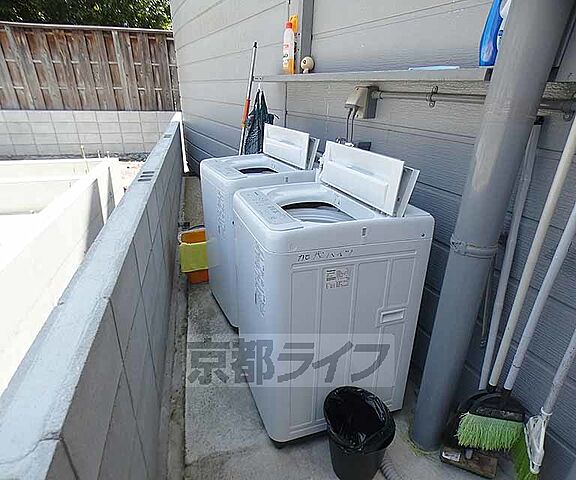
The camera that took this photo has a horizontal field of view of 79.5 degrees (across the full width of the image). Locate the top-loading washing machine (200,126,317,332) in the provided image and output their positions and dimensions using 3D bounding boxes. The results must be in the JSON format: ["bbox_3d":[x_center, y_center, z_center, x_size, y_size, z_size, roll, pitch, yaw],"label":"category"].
[{"bbox_3d":[-0.147,-0.060,1.901,0.520,1.045,0.515,-11,26,-22],"label":"top-loading washing machine"}]

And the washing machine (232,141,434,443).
[{"bbox_3d":[0.113,0.163,1.423,0.570,1.037,0.566,-7,23,-19],"label":"washing machine"}]

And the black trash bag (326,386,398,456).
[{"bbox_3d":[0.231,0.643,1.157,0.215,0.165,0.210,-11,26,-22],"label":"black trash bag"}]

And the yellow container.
[{"bbox_3d":[-0.620,0.118,2.407,0.230,0.305,0.200,-7,25,-15],"label":"yellow container"}]

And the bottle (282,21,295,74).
[{"bbox_3d":[0.006,-1.065,1.920,0.060,0.255,0.070,-14,28,-29],"label":"bottle"}]

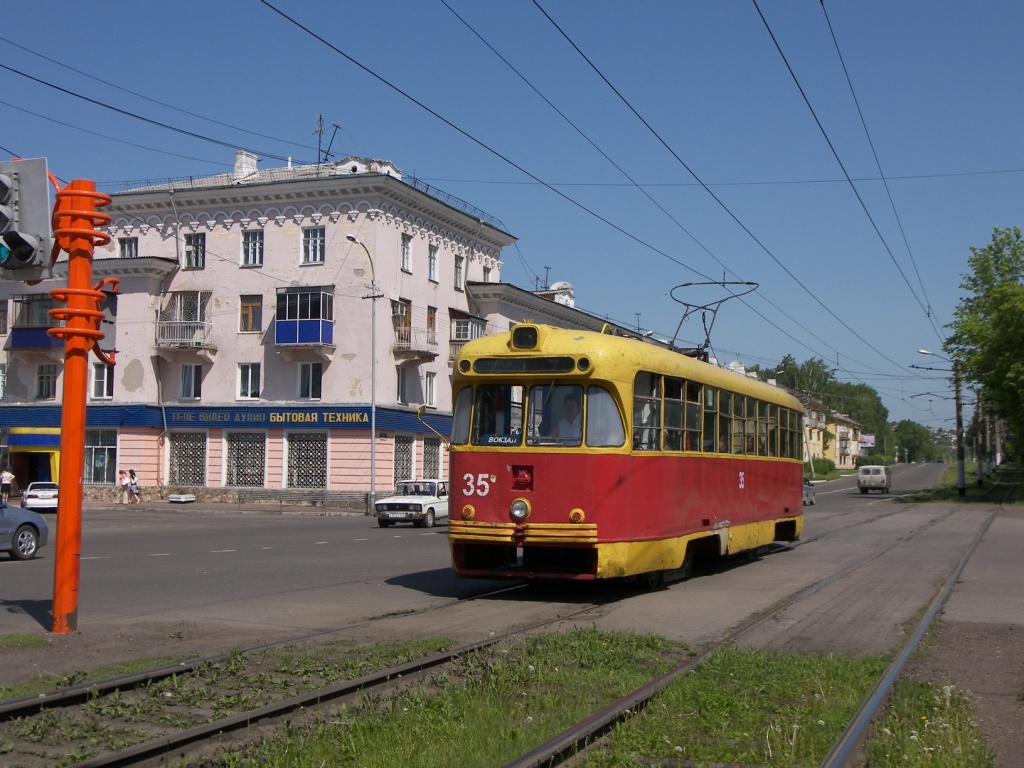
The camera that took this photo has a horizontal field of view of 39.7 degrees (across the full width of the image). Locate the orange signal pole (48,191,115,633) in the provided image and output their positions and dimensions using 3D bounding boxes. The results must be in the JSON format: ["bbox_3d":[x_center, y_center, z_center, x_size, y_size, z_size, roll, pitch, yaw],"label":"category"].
[{"bbox_3d":[-4.075,0.192,13.227,0.570,4.201,0.550,2,-4,-17],"label":"orange signal pole"}]

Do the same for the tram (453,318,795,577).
[{"bbox_3d":[2.420,1.257,22.453,2.620,3.260,14.000,0,-4,20],"label":"tram"}]

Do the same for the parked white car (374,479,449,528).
[{"bbox_3d":[-2.738,3.808,45.451,1.620,1.440,4.150,0,-4,20],"label":"parked white car"}]

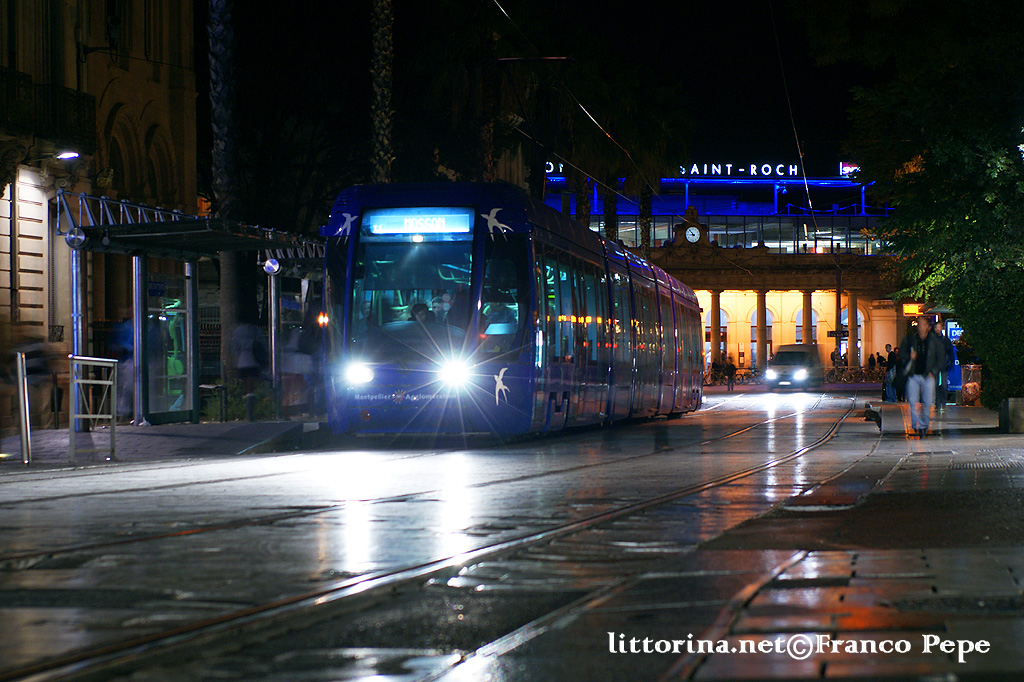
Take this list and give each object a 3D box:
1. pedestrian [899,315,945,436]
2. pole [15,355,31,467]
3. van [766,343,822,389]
[{"bbox_3d":[6.033,0.530,37.700,0.600,1.770,0.420,0,0,10],"label":"pedestrian"},{"bbox_3d":[-4.475,0.618,23.500,0.085,1.030,0.085,-3,0,0],"label":"pole"},{"bbox_3d":[13.516,1.311,122.000,1.970,2.220,4.900,0,0,14],"label":"van"}]

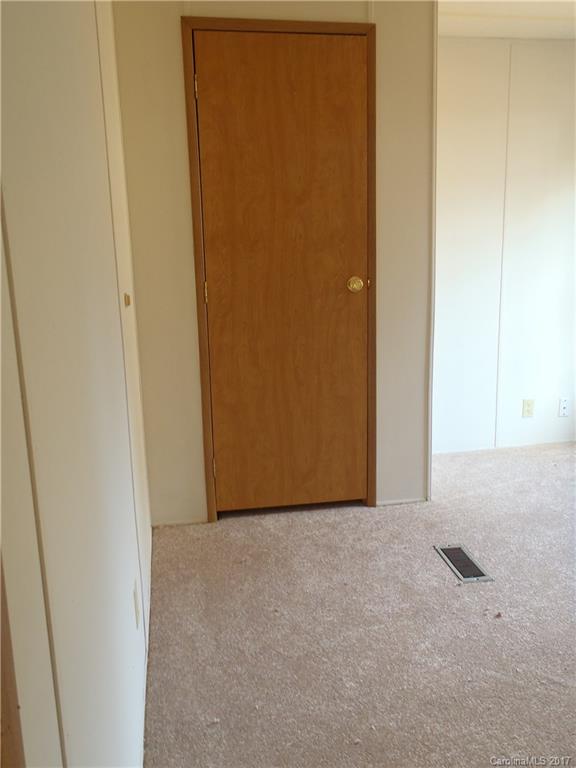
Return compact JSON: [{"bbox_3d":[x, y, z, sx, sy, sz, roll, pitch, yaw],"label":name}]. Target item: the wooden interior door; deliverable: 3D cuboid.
[{"bbox_3d":[0.002,-0.429,2.713,0.725,2.031,0.045,-3,11,-9],"label":"wooden interior door"}]

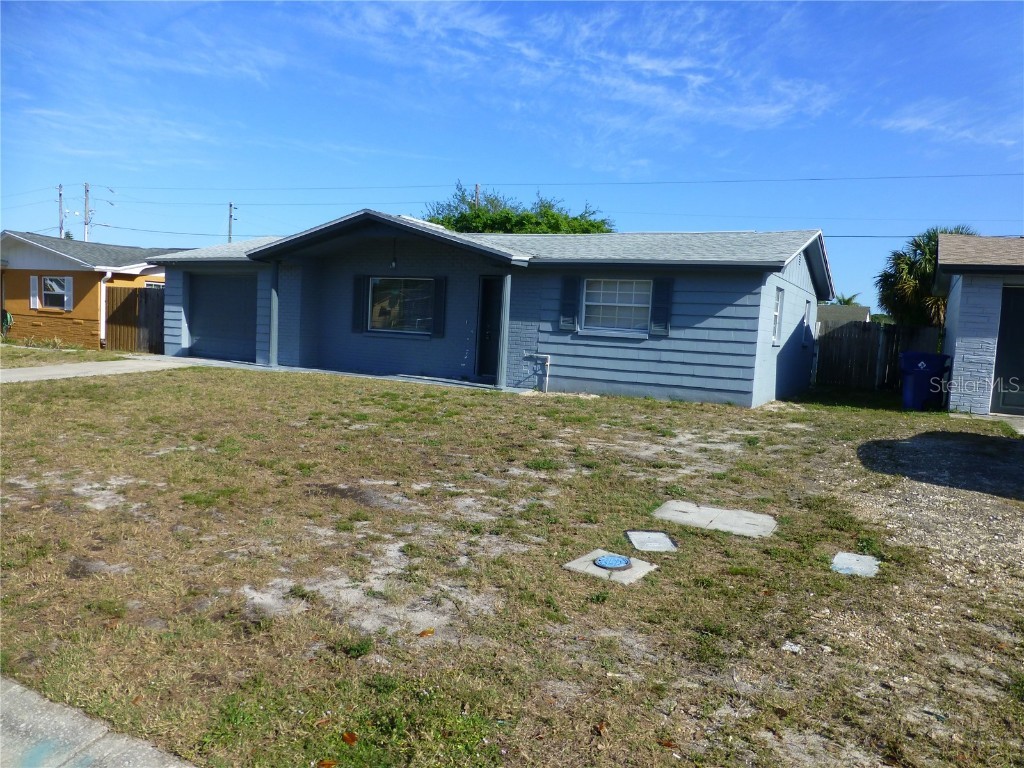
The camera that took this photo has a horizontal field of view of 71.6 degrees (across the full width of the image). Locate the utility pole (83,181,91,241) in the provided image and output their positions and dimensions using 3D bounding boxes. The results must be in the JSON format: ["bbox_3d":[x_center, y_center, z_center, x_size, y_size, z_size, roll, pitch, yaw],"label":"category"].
[{"bbox_3d":[-30.110,-9.432,50.433,0.300,9.426,0.300,5,6,28],"label":"utility pole"}]

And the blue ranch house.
[{"bbox_3d":[-0.099,-2.226,19.115,15.320,3.550,11.900,5,6,28],"label":"blue ranch house"}]

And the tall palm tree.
[{"bbox_3d":[14.254,-2.871,24.737,3.100,5.155,3.100,5,6,28],"label":"tall palm tree"}]

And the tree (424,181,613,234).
[{"bbox_3d":[0.175,-5.378,32.838,8.300,7.365,6.800,5,6,28],"label":"tree"}]

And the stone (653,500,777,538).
[{"bbox_3d":[1.589,1.067,5.568,0.870,0.060,0.550,6,6,33],"label":"stone"}]

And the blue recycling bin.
[{"bbox_3d":[7.311,-0.073,12.500,0.790,1.050,0.650,5,6,28],"label":"blue recycling bin"}]

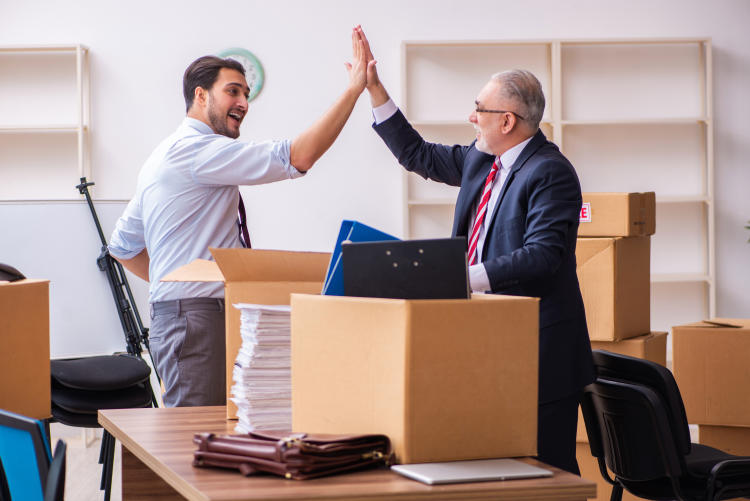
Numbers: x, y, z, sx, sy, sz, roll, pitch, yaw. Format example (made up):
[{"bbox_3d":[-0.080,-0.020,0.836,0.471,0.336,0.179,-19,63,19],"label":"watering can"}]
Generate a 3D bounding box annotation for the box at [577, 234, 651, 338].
[{"bbox_3d":[0.779,0.137,8.298,0.410,0.379,0.450,0,2,23],"label":"box"}]

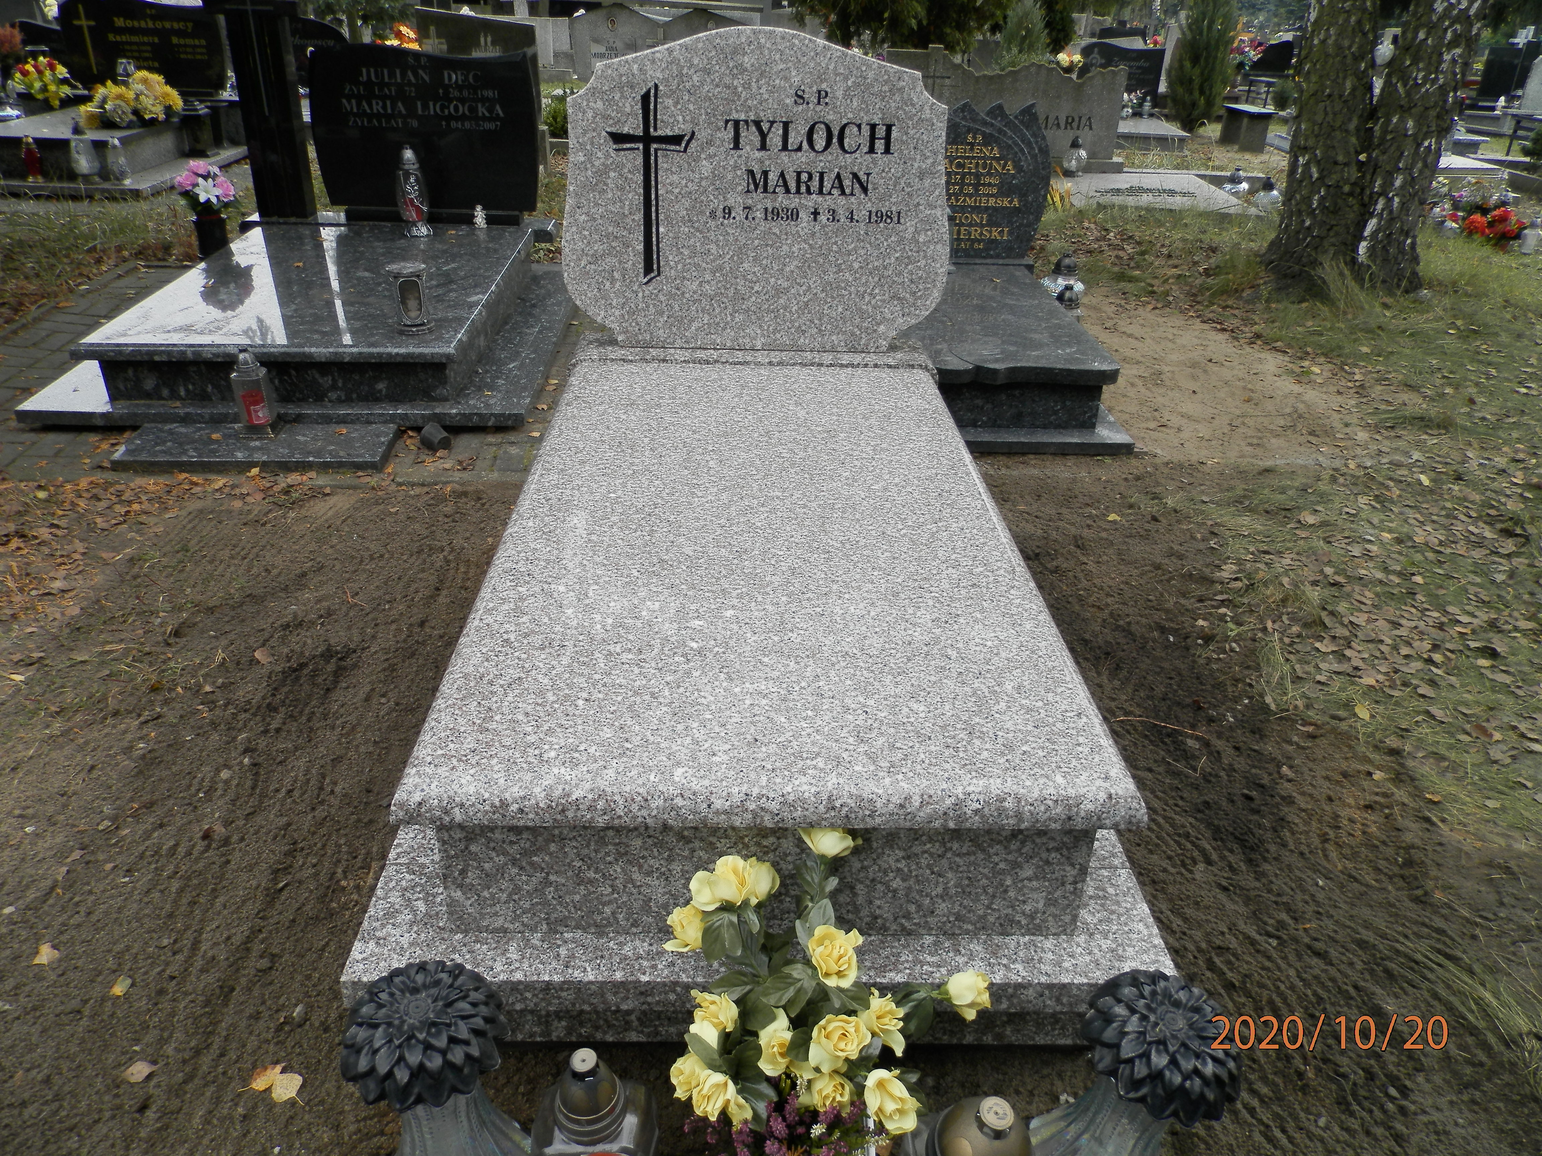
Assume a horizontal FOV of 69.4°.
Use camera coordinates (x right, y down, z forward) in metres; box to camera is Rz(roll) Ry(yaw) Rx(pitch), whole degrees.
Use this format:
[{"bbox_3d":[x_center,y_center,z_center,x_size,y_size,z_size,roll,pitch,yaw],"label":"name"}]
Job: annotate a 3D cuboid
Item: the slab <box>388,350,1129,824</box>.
[{"bbox_3d":[-0.018,-0.154,2.031,0.855,0.060,1.776,1,28,-2],"label":"slab"}]

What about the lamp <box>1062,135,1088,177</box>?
[{"bbox_3d":[1.980,-2.753,7.238,0.155,0.228,0.155,6,28,8],"label":"lamp"}]

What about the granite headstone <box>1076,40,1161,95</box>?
[{"bbox_3d":[3.081,-4.419,9.820,0.760,0.560,0.100,0,29,-3],"label":"granite headstone"}]

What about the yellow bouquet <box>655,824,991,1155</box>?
[{"bbox_3d":[0.065,0.529,1.407,0.380,0.290,0.310,0,29,-3],"label":"yellow bouquet"}]

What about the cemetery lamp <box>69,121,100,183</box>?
[{"bbox_3d":[-3.833,-2.393,6.231,0.145,0.325,0.145,0,29,-3],"label":"cemetery lamp"}]

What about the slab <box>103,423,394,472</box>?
[{"bbox_3d":[-1.537,-0.397,3.337,0.750,0.036,0.310,0,29,-3],"label":"slab"}]

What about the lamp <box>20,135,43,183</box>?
[{"bbox_3d":[-4.117,-2.337,6.205,0.105,0.240,0.105,0,29,-3],"label":"lamp"}]

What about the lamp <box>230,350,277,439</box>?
[{"bbox_3d":[-1.364,-0.492,2.946,0.089,0.222,0.089,0,28,-4],"label":"lamp"}]

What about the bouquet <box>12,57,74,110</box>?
[{"bbox_3d":[-4.548,-3.110,6.973,0.350,0.300,0.270,-7,29,-17],"label":"bouquet"}]

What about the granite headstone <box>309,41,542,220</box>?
[{"bbox_3d":[-1.433,-1.878,4.677,0.910,0.654,0.080,1,27,-2],"label":"granite headstone"}]

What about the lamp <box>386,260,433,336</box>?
[{"bbox_3d":[-1.115,-0.867,3.458,0.122,0.195,0.122,-2,30,-8],"label":"lamp"}]

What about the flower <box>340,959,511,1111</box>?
[{"bbox_3d":[-0.294,0.393,0.968,0.140,0.070,0.140,1,28,-2],"label":"flower"}]

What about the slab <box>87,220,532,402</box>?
[{"bbox_3d":[-1.414,-0.914,3.706,1.020,0.215,1.430,0,28,-3],"label":"slab"}]

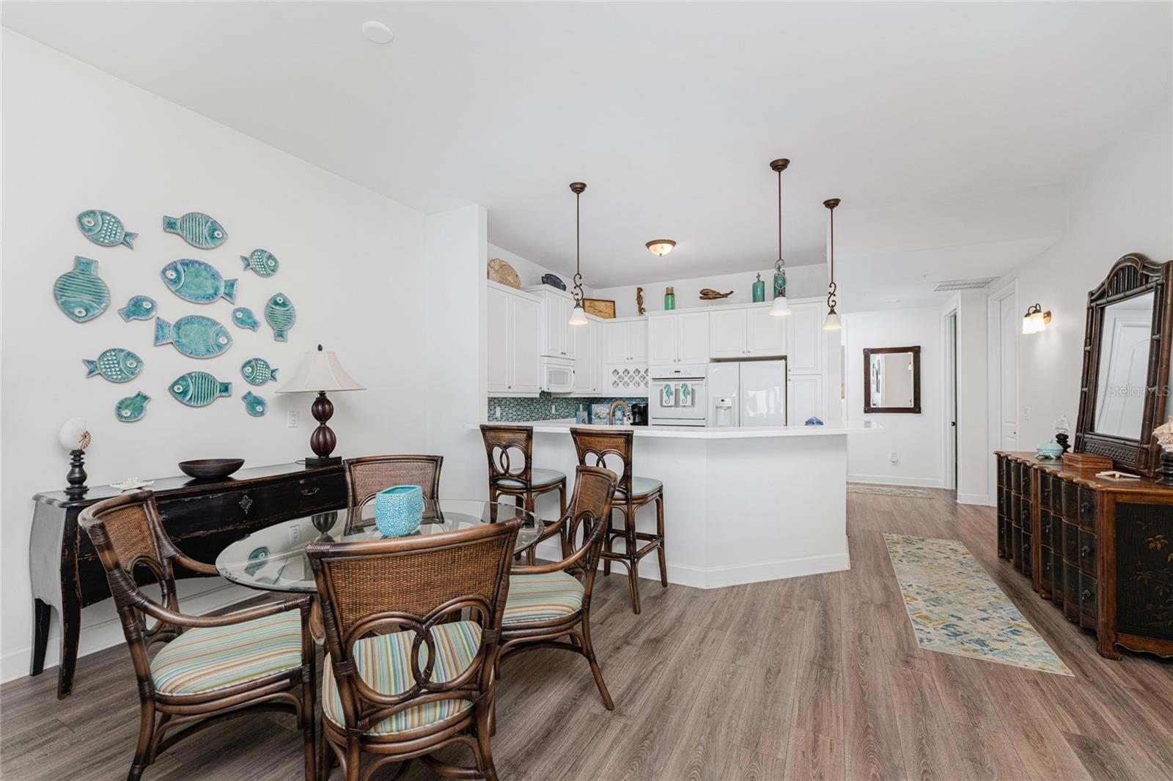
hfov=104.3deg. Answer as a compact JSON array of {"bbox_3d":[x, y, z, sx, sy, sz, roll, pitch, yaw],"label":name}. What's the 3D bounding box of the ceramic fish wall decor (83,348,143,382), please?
[{"bbox_3d":[-2.527,-0.134,2.434,0.030,0.180,0.231,-1,-1,29],"label":"ceramic fish wall decor"}]

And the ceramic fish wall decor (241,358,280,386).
[{"bbox_3d":[-2.181,-0.125,3.042,0.030,0.184,0.222,0,-1,29],"label":"ceramic fish wall decor"}]

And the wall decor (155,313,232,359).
[{"bbox_3d":[-2.350,-0.322,2.731,0.030,0.258,0.376,0,-1,29],"label":"wall decor"}]

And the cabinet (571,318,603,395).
[{"bbox_3d":[-0.109,-0.473,6.602,0.305,1.125,0.935,-1,-1,29],"label":"cabinet"}]

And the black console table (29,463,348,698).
[{"bbox_3d":[-2.136,0.940,2.722,0.395,0.854,1.470,0,-1,29],"label":"black console table"}]

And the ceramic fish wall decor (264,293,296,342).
[{"bbox_3d":[-2.119,-0.508,3.158,0.030,0.328,0.186,0,-1,29],"label":"ceramic fish wall decor"}]

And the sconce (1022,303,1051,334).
[{"bbox_3d":[4.015,-0.635,4.069,0.175,0.245,0.320,0,-1,29],"label":"sconce"}]

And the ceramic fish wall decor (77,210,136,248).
[{"bbox_3d":[-2.527,-0.851,2.410,0.030,0.184,0.222,0,-1,29],"label":"ceramic fish wall decor"}]

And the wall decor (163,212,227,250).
[{"bbox_3d":[-2.362,-0.961,2.749,0.030,0.210,0.320,-1,-1,29],"label":"wall decor"}]

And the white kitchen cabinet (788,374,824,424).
[{"bbox_3d":[2.716,0.625,5.614,0.374,1.617,0.600,-1,-1,28],"label":"white kitchen cabinet"}]

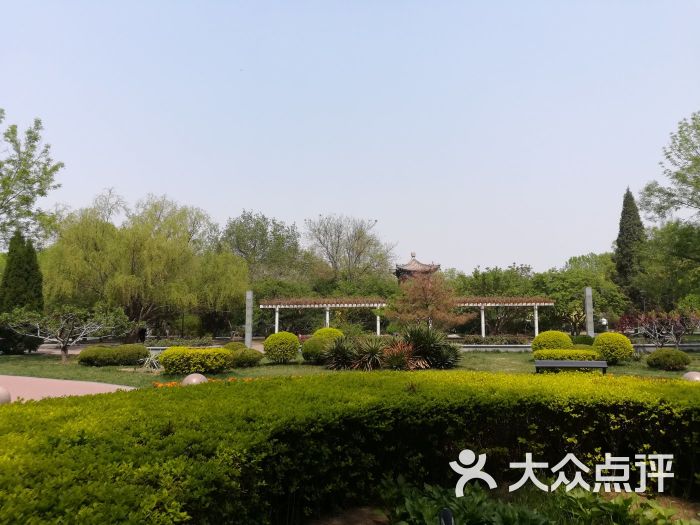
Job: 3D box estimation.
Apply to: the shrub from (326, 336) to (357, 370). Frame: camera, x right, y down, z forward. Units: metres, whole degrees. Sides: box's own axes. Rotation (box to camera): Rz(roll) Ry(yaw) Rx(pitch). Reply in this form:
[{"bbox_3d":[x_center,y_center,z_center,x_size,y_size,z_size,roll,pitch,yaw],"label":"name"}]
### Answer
[{"bbox_3d":[-0.289,2.924,16.900,1.000,1.000,1.000,-1,-6,7],"label":"shrub"}]

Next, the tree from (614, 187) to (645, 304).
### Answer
[{"bbox_3d":[26.701,-0.109,50.315,3.000,14.250,3.000,0,-6,0],"label":"tree"}]

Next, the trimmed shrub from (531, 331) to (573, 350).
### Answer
[{"bbox_3d":[7.299,3.067,19.000,1.420,1.100,1.400,-1,-6,7],"label":"trimmed shrub"}]

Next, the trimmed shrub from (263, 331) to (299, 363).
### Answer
[{"bbox_3d":[-2.417,2.961,18.288,1.250,1.120,1.220,0,-6,0],"label":"trimmed shrub"}]

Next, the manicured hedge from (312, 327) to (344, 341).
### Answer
[{"bbox_3d":[-0.799,3.092,19.981,1.280,1.235,1.280,0,-6,0],"label":"manicured hedge"}]

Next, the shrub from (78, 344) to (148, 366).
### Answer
[{"bbox_3d":[-7.947,3.111,17.565,2.150,0.668,1.250,0,-6,0],"label":"shrub"}]

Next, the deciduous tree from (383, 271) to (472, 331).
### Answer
[{"bbox_3d":[4.517,2.677,29.887,5.000,4.233,4.800,0,-6,0],"label":"deciduous tree"}]

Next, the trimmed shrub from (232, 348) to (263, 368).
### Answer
[{"bbox_3d":[-3.392,3.071,17.070,1.220,0.640,1.100,0,-6,0],"label":"trimmed shrub"}]

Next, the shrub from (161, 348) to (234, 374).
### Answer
[{"bbox_3d":[-4.391,2.757,14.991,2.150,0.820,1.200,0,-6,0],"label":"shrub"}]

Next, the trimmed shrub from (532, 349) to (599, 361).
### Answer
[{"bbox_3d":[6.538,2.946,15.772,1.850,0.601,1.050,-1,-6,5],"label":"trimmed shrub"}]

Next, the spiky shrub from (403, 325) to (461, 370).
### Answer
[{"bbox_3d":[2.625,2.684,16.908,1.800,1.372,1.650,0,-6,0],"label":"spiky shrub"}]

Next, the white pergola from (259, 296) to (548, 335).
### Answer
[{"bbox_3d":[4.200,4.162,38.778,21.400,3.231,2.300,0,-6,3],"label":"white pergola"}]

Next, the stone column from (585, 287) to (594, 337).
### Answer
[{"bbox_3d":[10.946,2.645,24.000,0.290,3.000,0.290,-1,-6,7],"label":"stone column"}]

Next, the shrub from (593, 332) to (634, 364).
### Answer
[{"bbox_3d":[8.916,2.902,17.792,1.400,1.130,1.350,0,-6,0],"label":"shrub"}]

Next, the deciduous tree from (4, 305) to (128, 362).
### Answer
[{"bbox_3d":[-9.898,2.531,18.333,4.000,1.988,3.800,0,-6,0],"label":"deciduous tree"}]

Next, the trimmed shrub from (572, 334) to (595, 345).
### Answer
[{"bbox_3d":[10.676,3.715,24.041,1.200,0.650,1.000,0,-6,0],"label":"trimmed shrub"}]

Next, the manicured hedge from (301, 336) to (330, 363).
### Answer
[{"bbox_3d":[-1.180,3.257,19.700,1.220,0.960,1.200,-1,-6,7],"label":"manicured hedge"}]

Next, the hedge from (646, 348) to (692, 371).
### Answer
[{"bbox_3d":[9.874,2.977,16.300,1.200,0.660,1.120,-1,-6,7],"label":"hedge"}]

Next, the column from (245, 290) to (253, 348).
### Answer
[{"bbox_3d":[-5.004,2.956,26.000,0.290,2.980,0.290,-1,-6,7],"label":"column"}]

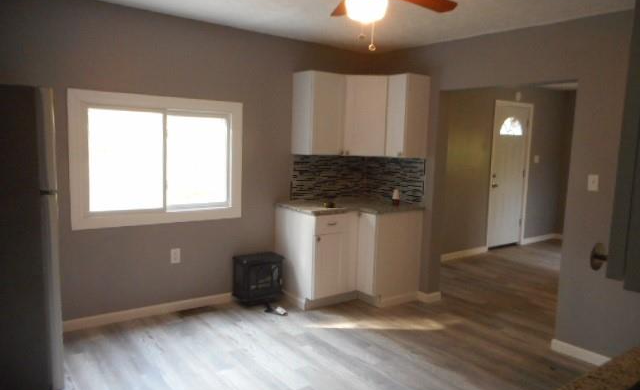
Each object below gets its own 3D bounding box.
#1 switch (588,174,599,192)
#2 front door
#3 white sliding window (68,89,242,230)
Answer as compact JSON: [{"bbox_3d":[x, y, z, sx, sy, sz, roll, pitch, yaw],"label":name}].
[{"bbox_3d":[1.927,-0.083,3.257,0.012,0.114,0.068,-3,8,-38],"label":"switch"},{"bbox_3d":[2.848,-0.271,6.928,0.947,2.142,0.074,-3,8,-38],"label":"front door"},{"bbox_3d":[-1.260,-0.276,3.761,1.388,1.018,0.081,-3,8,-38],"label":"white sliding window"}]

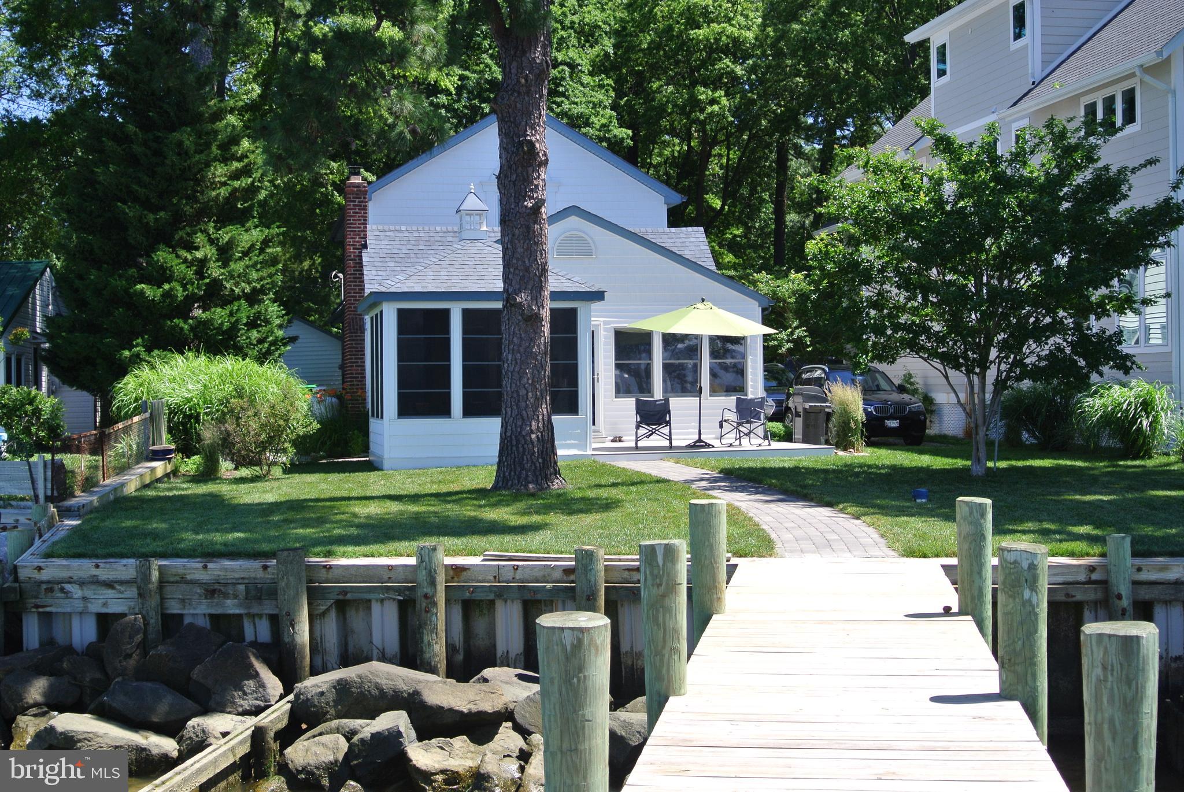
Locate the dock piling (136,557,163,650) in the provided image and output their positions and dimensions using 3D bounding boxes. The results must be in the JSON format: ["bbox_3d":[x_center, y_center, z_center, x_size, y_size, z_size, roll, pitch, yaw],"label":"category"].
[{"bbox_3d":[-4.142,2.050,15.100,0.213,1.050,0.213,-1,0,0],"label":"dock piling"}]

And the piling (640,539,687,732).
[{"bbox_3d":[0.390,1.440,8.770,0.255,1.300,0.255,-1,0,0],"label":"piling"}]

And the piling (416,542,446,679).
[{"bbox_3d":[-1.477,2.040,14.800,0.252,1.350,0.252,-1,0,0],"label":"piling"}]

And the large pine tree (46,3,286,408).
[{"bbox_3d":[-9.900,-4.800,37.500,5.600,11.800,5.600,-1,0,0],"label":"large pine tree"}]

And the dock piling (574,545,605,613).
[{"bbox_3d":[-0.017,1.920,14.650,0.255,1.100,0.255,-1,0,0],"label":"dock piling"}]

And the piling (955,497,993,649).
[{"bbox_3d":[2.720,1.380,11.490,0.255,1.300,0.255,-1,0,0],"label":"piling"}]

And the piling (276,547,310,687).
[{"bbox_3d":[-2.764,2.090,14.950,0.262,1.350,0.262,-1,0,0],"label":"piling"}]

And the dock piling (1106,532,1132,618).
[{"bbox_3d":[4.617,1.795,14.130,0.212,1.150,0.212,-1,0,0],"label":"dock piling"}]

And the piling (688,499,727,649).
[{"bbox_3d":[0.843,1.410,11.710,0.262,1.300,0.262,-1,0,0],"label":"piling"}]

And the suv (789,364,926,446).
[{"bbox_3d":[5.530,0.140,34.400,1.890,1.660,4.650,-1,2,-11],"label":"suv"}]

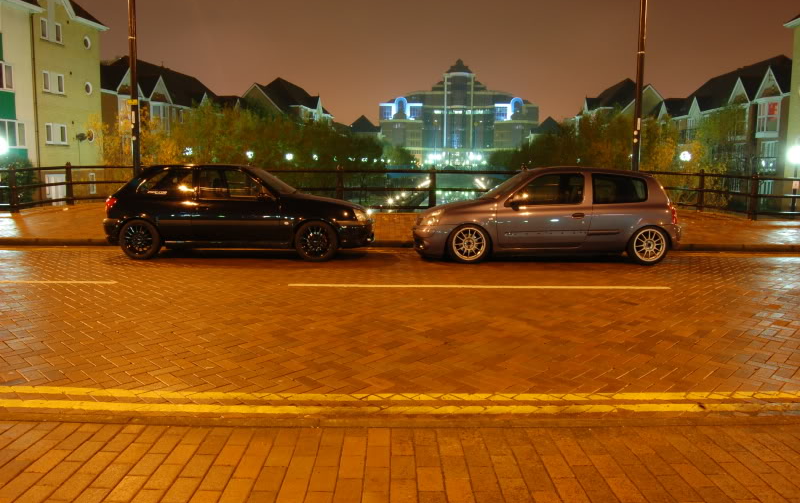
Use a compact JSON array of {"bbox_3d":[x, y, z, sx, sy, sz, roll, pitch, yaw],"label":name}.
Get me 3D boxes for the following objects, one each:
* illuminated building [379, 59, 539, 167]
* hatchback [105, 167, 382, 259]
[{"bbox_3d":[24.673,-56.162,247.287,63.000,45.100,38.000,1,8,5],"label":"illuminated building"},{"bbox_3d":[-2.296,-0.621,8.966,3.820,1.320,1.635,1,8,0],"label":"hatchback"}]

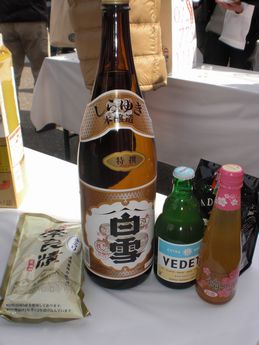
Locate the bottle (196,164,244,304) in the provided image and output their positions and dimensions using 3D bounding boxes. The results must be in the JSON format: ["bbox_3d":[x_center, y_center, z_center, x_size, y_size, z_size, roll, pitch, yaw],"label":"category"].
[{"bbox_3d":[0.125,0.084,0.505,0.056,0.196,0.056,8,26,15],"label":"bottle"}]

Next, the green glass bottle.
[{"bbox_3d":[0.073,0.077,0.542,0.070,0.176,0.070,4,26,8],"label":"green glass bottle"}]

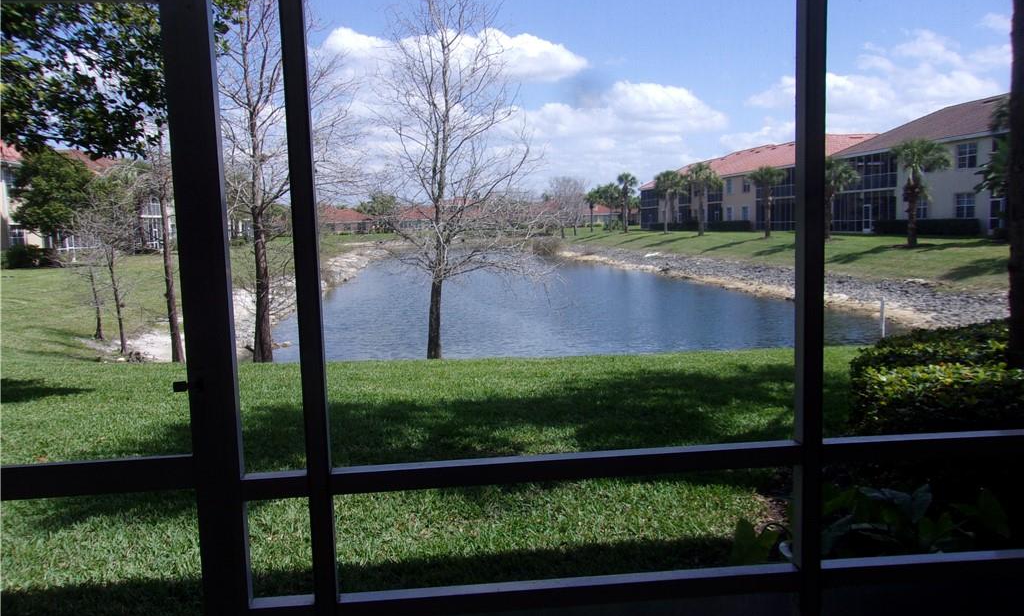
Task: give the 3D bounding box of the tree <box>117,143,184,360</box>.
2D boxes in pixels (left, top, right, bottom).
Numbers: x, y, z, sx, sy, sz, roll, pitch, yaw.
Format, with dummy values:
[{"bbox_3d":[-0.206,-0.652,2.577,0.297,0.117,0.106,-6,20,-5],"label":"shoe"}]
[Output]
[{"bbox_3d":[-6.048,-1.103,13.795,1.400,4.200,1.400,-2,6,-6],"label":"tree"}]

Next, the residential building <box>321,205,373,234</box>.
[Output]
[{"bbox_3d":[-36.634,-19.138,174.695,12.500,6.090,11.500,-2,6,-6],"label":"residential building"}]

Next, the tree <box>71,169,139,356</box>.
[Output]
[{"bbox_3d":[-7.560,-0.829,14.831,1.300,3.490,1.300,-2,6,-6],"label":"tree"}]

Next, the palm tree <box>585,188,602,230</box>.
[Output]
[{"bbox_3d":[10.480,-12.597,102.717,2.300,5.490,2.300,-2,6,-6],"label":"palm tree"}]

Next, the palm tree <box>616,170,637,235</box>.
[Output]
[{"bbox_3d":[13.280,-12.195,92.639,2.400,6.960,2.400,-2,6,-6],"label":"palm tree"}]

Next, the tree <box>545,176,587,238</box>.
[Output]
[{"bbox_3d":[6.337,-11.894,94.625,4.900,7.290,4.700,-2,6,-6],"label":"tree"}]

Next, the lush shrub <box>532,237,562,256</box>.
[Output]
[{"bbox_3d":[3.018,-5.229,67.913,2.500,1.700,2.300,-2,6,-6],"label":"lush shrub"}]

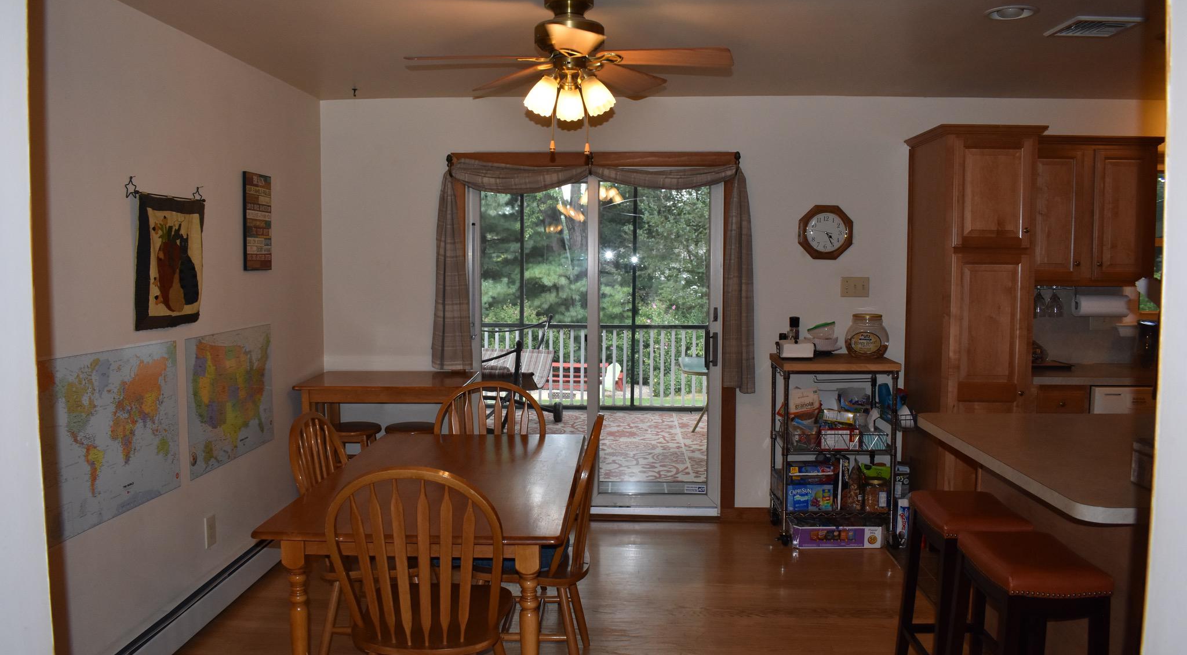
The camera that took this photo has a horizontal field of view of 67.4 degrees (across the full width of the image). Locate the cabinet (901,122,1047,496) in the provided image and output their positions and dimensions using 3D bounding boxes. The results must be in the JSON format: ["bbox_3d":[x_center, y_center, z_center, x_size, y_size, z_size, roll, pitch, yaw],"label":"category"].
[{"bbox_3d":[1.972,0.073,4.731,0.520,2.180,0.650,0,4,1],"label":"cabinet"}]

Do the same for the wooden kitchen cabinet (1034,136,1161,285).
[{"bbox_3d":[2.563,-0.613,4.777,0.780,0.795,0.370,0,5,2],"label":"wooden kitchen cabinet"}]

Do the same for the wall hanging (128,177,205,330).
[{"bbox_3d":[-1.583,-0.251,3.358,0.040,0.490,0.490,0,4,1],"label":"wall hanging"}]

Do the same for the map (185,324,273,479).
[{"bbox_3d":[-1.590,0.299,3.943,0.012,0.570,0.860,0,4,1],"label":"map"}]

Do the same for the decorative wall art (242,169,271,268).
[{"bbox_3d":[-1.572,-0.495,4.153,0.022,0.450,0.310,0,4,1],"label":"decorative wall art"}]

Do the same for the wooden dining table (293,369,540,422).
[{"bbox_3d":[-1.109,0.716,4.905,0.892,0.875,0.600,0,5,2],"label":"wooden dining table"}]

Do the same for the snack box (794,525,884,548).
[{"bbox_3d":[1.309,1.100,4.856,0.494,0.120,0.320,0,5,2],"label":"snack box"}]

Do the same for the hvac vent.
[{"bbox_3d":[1.892,-1.128,3.381,0.260,0.021,0.290,0,5,2],"label":"hvac vent"}]

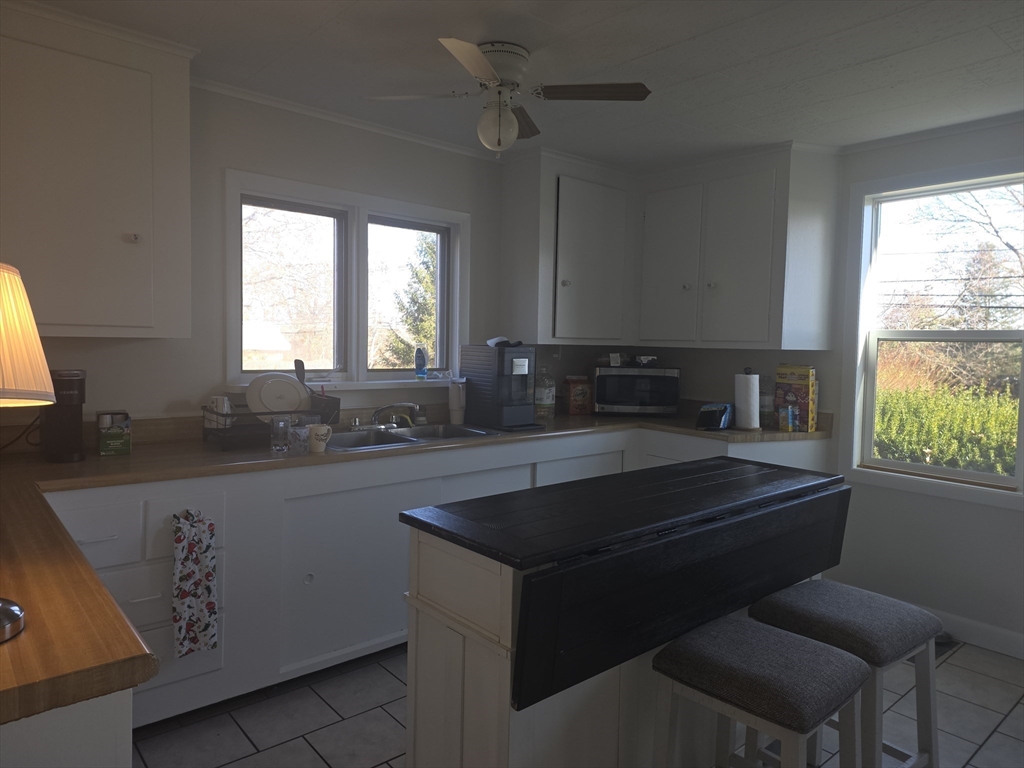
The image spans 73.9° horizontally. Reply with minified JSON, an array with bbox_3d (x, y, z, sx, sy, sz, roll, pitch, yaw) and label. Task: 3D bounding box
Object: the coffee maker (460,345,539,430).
[{"bbox_3d":[-0.049,0.013,3.588,0.260,0.415,0.410,-2,5,-41],"label":"coffee maker"}]

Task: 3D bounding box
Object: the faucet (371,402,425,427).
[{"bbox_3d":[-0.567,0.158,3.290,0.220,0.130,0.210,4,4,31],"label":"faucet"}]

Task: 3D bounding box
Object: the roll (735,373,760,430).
[{"bbox_3d":[1.259,0.089,3.616,0.130,0.285,0.130,3,4,19],"label":"roll"}]

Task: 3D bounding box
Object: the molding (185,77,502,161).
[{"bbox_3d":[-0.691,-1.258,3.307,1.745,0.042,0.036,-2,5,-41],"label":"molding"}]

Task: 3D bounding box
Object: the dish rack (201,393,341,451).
[{"bbox_3d":[-1.010,0.156,2.896,0.525,0.175,0.335,-2,5,-41],"label":"dish rack"}]

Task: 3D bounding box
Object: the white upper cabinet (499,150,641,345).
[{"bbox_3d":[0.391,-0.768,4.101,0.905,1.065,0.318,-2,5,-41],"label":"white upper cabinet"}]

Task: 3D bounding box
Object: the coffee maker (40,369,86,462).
[{"bbox_3d":[-1.597,0.105,2.418,0.113,0.312,0.290,-2,5,-41],"label":"coffee maker"}]

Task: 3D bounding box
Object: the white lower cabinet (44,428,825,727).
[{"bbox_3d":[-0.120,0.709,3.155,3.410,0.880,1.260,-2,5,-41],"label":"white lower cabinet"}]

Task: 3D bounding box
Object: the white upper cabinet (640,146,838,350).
[{"bbox_3d":[1.215,-0.739,3.945,0.295,1.065,1.150,-2,5,-41],"label":"white upper cabinet"}]

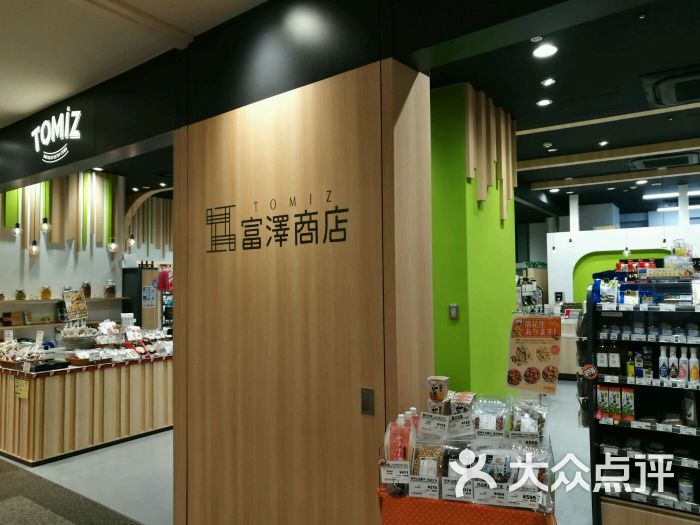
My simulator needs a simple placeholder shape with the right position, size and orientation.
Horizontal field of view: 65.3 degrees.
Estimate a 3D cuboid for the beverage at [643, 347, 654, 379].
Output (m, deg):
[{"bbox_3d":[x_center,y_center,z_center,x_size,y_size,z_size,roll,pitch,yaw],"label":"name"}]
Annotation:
[{"bbox_3d":[1.642,0.553,3.003,0.052,0.187,0.052,-3,-3,37],"label":"beverage"}]

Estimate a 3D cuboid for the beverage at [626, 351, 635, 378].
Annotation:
[{"bbox_3d":[1.629,0.598,3.160,0.046,0.168,0.046,-3,-3,38],"label":"beverage"}]

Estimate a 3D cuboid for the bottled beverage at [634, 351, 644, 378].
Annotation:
[{"bbox_3d":[1.602,0.570,3.019,0.045,0.155,0.045,-3,-3,37],"label":"bottled beverage"}]

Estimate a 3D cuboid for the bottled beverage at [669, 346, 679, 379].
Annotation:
[{"bbox_3d":[1.735,0.544,2.927,0.050,0.188,0.050,-3,-3,37],"label":"bottled beverage"}]

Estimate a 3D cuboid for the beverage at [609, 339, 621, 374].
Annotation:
[{"bbox_3d":[1.561,0.573,3.213,0.066,0.215,0.066,-3,-3,38],"label":"beverage"}]

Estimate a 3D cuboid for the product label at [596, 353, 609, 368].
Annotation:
[{"bbox_3d":[1.494,0.577,3.223,0.063,0.082,0.012,-3,-3,38],"label":"product label"}]

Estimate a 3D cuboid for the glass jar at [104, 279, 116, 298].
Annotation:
[{"bbox_3d":[-3.027,0.329,6.900,0.135,0.250,0.135,-1,-3,0],"label":"glass jar"}]

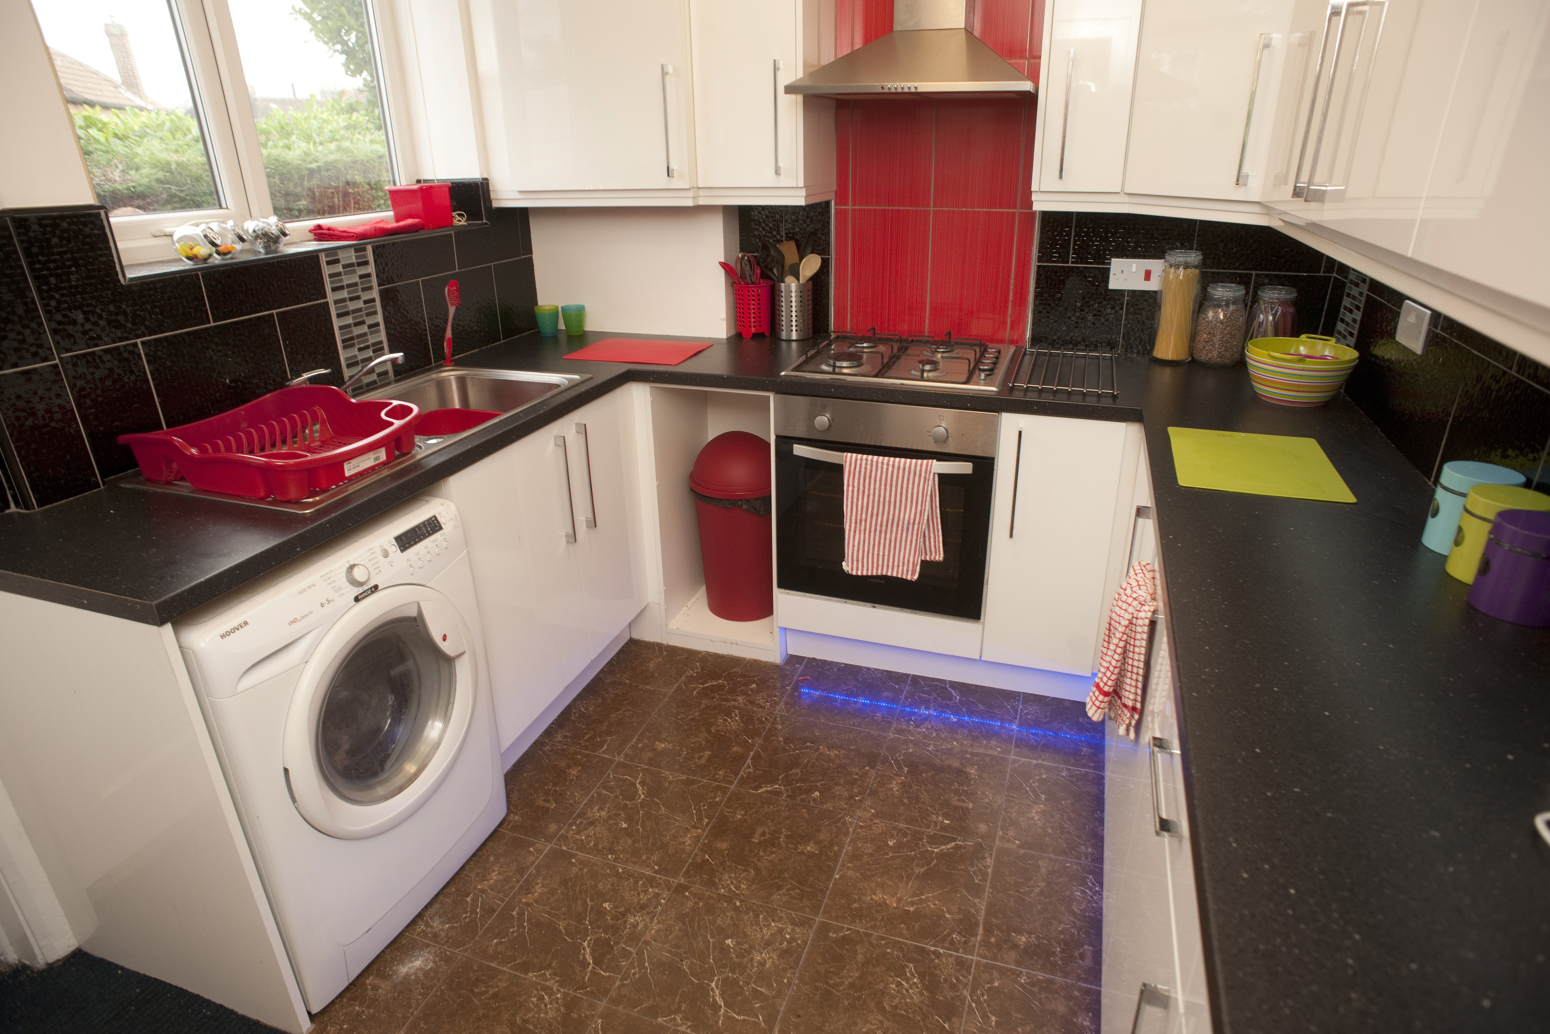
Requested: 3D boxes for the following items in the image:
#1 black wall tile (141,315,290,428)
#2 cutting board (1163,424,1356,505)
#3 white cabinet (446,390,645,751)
[{"bbox_3d":[-1.230,-0.302,1.929,0.010,0.250,0.327,7,24,18],"label":"black wall tile"},{"bbox_3d":[0.932,-0.112,1.681,0.283,0.006,0.366,7,25,18],"label":"cutting board"},{"bbox_3d":[-0.816,0.060,2.409,0.570,0.735,0.810,7,24,18],"label":"white cabinet"}]

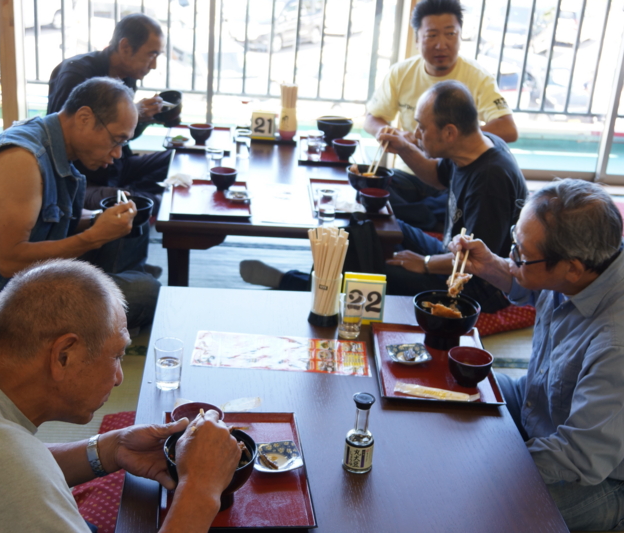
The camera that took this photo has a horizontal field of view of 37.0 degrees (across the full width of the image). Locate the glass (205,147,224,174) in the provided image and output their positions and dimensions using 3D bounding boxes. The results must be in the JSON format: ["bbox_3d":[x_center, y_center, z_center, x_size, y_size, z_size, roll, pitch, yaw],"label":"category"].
[{"bbox_3d":[-0.361,-0.393,3.485,0.064,0.100,0.064,2,22,-5],"label":"glass"}]

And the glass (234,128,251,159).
[{"bbox_3d":[-0.266,-0.469,3.585,0.060,0.097,0.060,2,22,-5],"label":"glass"}]

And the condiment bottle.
[{"bbox_3d":[0.093,0.314,1.755,0.057,0.153,0.057,7,22,6],"label":"condiment bottle"}]

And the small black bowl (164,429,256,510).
[{"bbox_3d":[-0.169,0.346,1.549,0.152,0.095,0.152,2,22,-5],"label":"small black bowl"}]

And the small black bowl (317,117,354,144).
[{"bbox_3d":[0.093,-0.553,3.836,0.152,0.097,0.152,4,22,-1],"label":"small black bowl"}]

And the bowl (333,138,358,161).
[{"bbox_3d":[0.126,-0.450,3.629,0.097,0.063,0.097,4,22,-1],"label":"bowl"}]

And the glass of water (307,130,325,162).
[{"bbox_3d":[0.018,-0.480,3.753,0.063,0.102,0.063,2,22,-5],"label":"glass of water"}]

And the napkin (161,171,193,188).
[{"bbox_3d":[-0.480,-0.305,3.286,0.122,0.044,0.081,2,22,-5],"label":"napkin"}]

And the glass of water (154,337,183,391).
[{"bbox_3d":[-0.294,0.201,1.912,0.058,0.096,0.058,2,22,-5],"label":"glass of water"}]

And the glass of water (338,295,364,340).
[{"bbox_3d":[0.097,0.126,2.297,0.063,0.099,0.063,2,22,-5],"label":"glass of water"}]

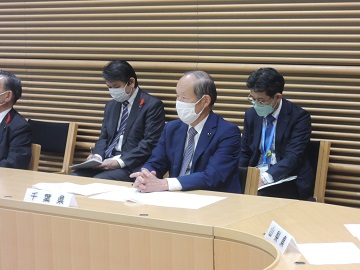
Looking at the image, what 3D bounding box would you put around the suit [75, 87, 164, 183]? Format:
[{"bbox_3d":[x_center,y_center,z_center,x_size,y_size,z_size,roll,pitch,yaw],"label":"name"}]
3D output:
[{"bbox_3d":[-0.414,0.213,6.273,0.510,0.980,0.720,4,7,36],"label":"suit"}]

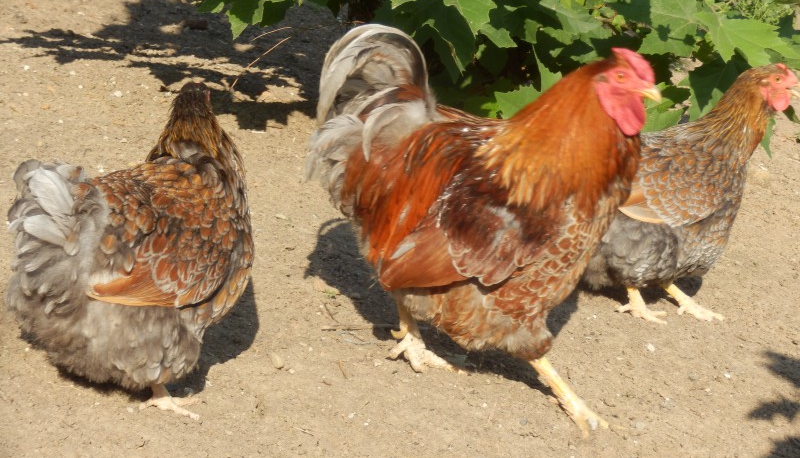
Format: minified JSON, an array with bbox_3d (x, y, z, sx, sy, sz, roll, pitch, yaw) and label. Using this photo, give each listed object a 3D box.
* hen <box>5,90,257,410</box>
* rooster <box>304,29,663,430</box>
[{"bbox_3d":[-0.338,0.017,3.974,0.215,0.385,0.360,13,22,35],"label":"hen"},{"bbox_3d":[0.107,-0.022,3.957,0.435,0.470,0.220,6,19,19],"label":"rooster"}]

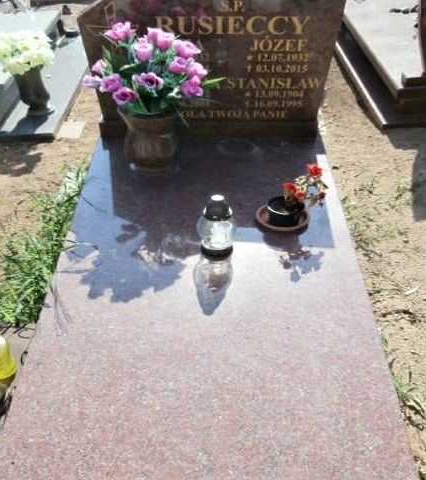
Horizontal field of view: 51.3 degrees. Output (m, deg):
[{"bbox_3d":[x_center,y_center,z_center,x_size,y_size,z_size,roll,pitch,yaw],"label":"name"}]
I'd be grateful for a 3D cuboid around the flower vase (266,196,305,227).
[{"bbox_3d":[0.215,-0.085,1.305,0.110,0.053,0.110,0,44,0],"label":"flower vase"}]

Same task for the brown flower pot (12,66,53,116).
[{"bbox_3d":[-0.972,-0.811,2.420,0.175,0.250,0.175,0,45,0],"label":"brown flower pot"}]

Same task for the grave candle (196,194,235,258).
[{"bbox_3d":[0.013,-0.041,1.243,0.105,0.200,0.105,0,45,0],"label":"grave candle"}]

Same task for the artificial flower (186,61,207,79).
[{"bbox_3d":[-0.048,-0.496,1.290,0.062,0.047,0.055,-14,47,-14],"label":"artificial flower"}]

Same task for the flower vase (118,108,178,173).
[{"bbox_3d":[-0.212,-0.350,1.531,0.198,0.230,0.198,0,45,0],"label":"flower vase"}]

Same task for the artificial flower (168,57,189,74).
[{"bbox_3d":[-0.098,-0.484,1.230,0.056,0.050,0.055,-7,44,-7],"label":"artificial flower"}]

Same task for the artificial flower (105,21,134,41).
[{"bbox_3d":[-0.259,-0.581,1.230,0.074,0.053,0.064,7,44,7],"label":"artificial flower"}]

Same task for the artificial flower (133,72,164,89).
[{"bbox_3d":[-0.188,-0.464,1.290,0.080,0.046,0.055,0,45,0],"label":"artificial flower"}]

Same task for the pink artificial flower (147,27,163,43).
[{"bbox_3d":[-0.165,-0.588,1.270,0.050,0.047,0.050,0,45,0],"label":"pink artificial flower"}]

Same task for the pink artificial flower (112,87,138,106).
[{"bbox_3d":[-0.244,-0.396,1.225,0.068,0.050,0.058,7,44,7],"label":"pink artificial flower"}]

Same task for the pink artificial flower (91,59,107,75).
[{"bbox_3d":[-0.320,-0.489,1.250,0.045,0.043,0.046,22,48,21],"label":"pink artificial flower"}]

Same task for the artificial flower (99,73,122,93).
[{"bbox_3d":[-0.278,-0.431,1.215,0.064,0.052,0.058,14,45,14],"label":"artificial flower"}]

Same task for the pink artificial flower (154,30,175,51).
[{"bbox_3d":[-0.135,-0.555,1.235,0.060,0.052,0.057,0,44,0],"label":"pink artificial flower"}]

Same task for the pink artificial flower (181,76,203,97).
[{"bbox_3d":[-0.060,-0.453,1.310,0.062,0.052,0.052,-11,46,-11],"label":"pink artificial flower"}]

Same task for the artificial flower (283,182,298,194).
[{"bbox_3d":[0.227,-0.151,1.300,0.040,0.034,0.036,7,45,7],"label":"artificial flower"}]

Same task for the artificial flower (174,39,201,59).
[{"bbox_3d":[-0.071,-0.535,1.240,0.074,0.054,0.064,-10,44,-11],"label":"artificial flower"}]

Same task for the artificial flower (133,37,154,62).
[{"bbox_3d":[-0.199,-0.545,1.270,0.056,0.062,0.055,0,45,0],"label":"artificial flower"}]

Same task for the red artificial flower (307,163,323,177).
[{"bbox_3d":[0.300,-0.207,1.300,0.045,0.038,0.040,-7,45,-7],"label":"red artificial flower"}]

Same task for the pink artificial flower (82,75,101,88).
[{"bbox_3d":[-0.340,-0.443,1.240,0.055,0.040,0.055,-30,51,-28],"label":"pink artificial flower"}]

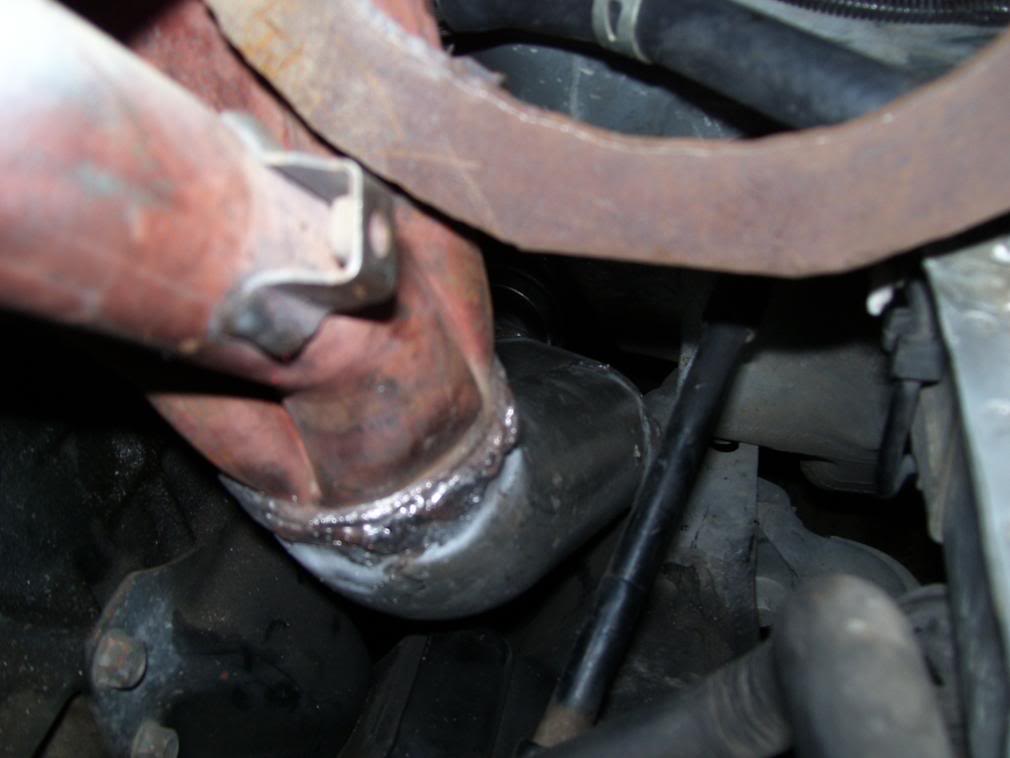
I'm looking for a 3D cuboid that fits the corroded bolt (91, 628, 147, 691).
[{"bbox_3d":[-0.147,0.107,0.400,0.021,0.013,0.021,0,72,-26],"label":"corroded bolt"}]

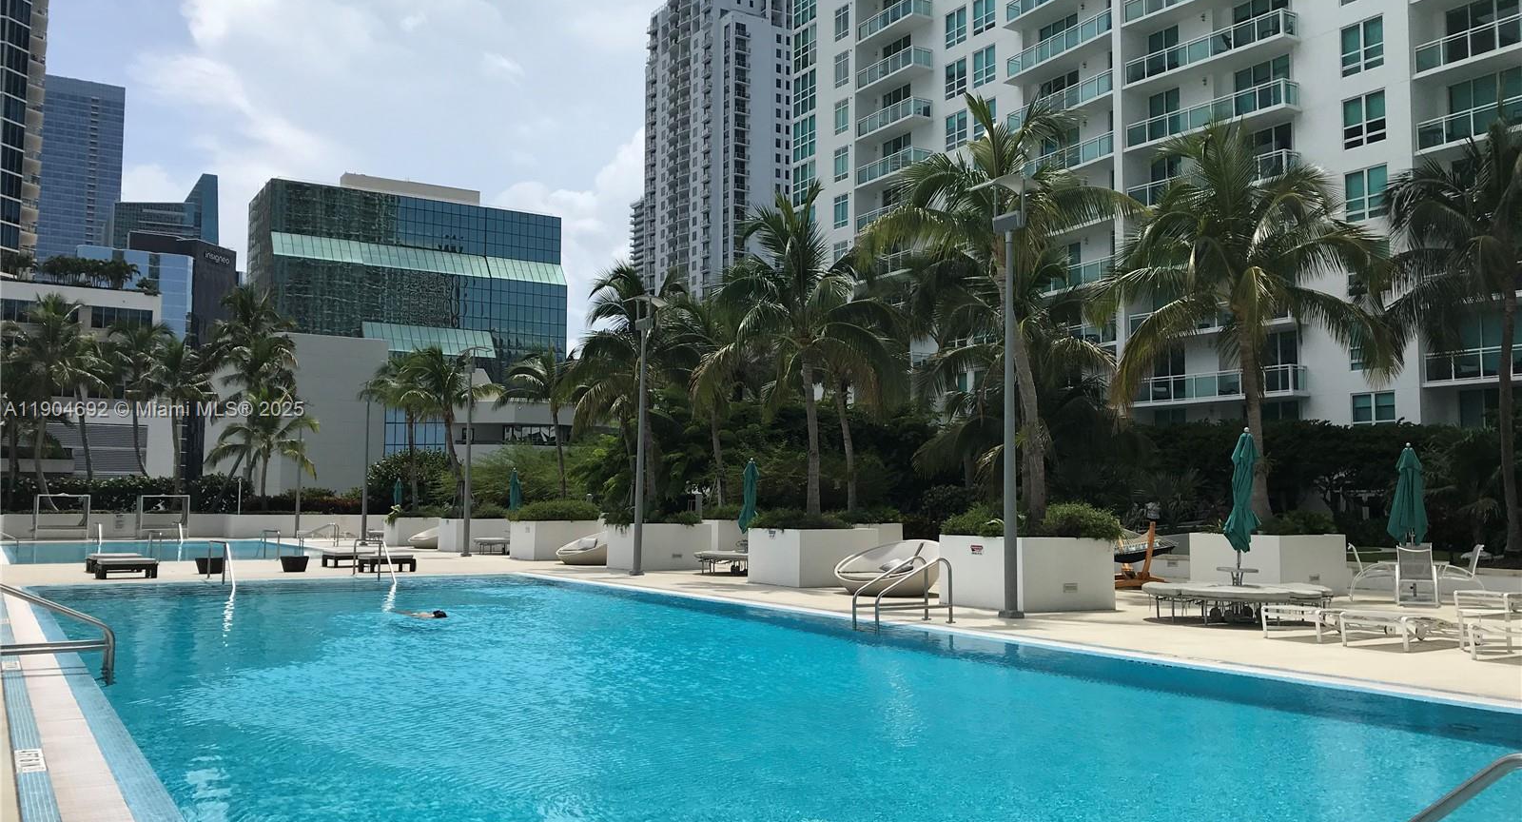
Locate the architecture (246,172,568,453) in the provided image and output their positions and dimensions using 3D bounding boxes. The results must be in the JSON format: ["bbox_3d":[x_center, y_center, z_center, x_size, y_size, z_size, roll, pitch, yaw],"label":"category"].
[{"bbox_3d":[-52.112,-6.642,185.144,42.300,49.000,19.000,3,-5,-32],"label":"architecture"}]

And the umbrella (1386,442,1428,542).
[{"bbox_3d":[11.096,1.879,21.100,0.660,2.628,0.660,0,-4,0],"label":"umbrella"}]

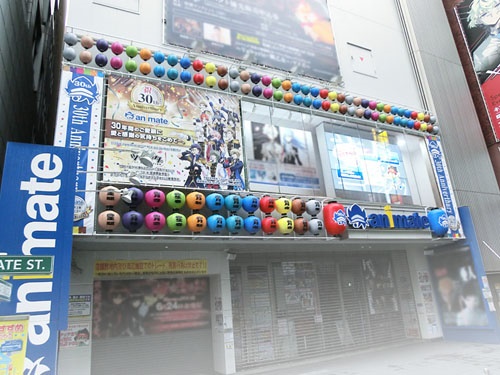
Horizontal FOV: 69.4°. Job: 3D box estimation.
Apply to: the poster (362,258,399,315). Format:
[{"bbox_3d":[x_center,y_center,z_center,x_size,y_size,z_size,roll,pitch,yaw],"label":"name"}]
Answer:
[{"bbox_3d":[4.285,3.184,11.840,1.260,1.730,0.020,4,-19,-25],"label":"poster"}]

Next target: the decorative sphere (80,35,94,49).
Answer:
[{"bbox_3d":[-3.781,-3.364,8.422,0.280,0.295,0.280,5,-20,-26],"label":"decorative sphere"}]

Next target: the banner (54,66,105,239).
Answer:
[{"bbox_3d":[-3.195,-0.754,6.791,0.704,3.302,0.060,4,-19,-26],"label":"banner"}]

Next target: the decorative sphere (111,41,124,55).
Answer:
[{"bbox_3d":[-2.829,-2.970,7.702,0.240,0.245,0.240,4,-19,-25],"label":"decorative sphere"}]

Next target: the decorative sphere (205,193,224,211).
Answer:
[{"bbox_3d":[-0.730,0.316,7.614,0.370,0.380,0.370,-4,-17,-1],"label":"decorative sphere"}]

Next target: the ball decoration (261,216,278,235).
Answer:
[{"bbox_3d":[0.497,0.955,9.060,0.425,0.450,0.425,-4,-18,-1],"label":"ball decoration"}]

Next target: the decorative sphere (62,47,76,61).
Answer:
[{"bbox_3d":[-4.066,-2.996,8.136,0.280,0.295,0.280,5,-20,-26],"label":"decorative sphere"}]

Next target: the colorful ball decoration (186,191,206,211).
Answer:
[{"bbox_3d":[-1.112,0.262,7.463,0.390,0.410,0.390,4,-19,-26],"label":"colorful ball decoration"}]

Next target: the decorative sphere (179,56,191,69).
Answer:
[{"bbox_3d":[-1.491,-2.880,8.345,0.240,0.245,0.240,4,-19,-25],"label":"decorative sphere"}]

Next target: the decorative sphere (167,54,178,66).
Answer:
[{"bbox_3d":[-1.760,-2.898,8.215,0.240,0.245,0.240,4,-19,-25],"label":"decorative sphere"}]

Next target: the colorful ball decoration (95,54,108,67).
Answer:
[{"bbox_3d":[-3.293,-2.822,8.034,0.258,0.281,0.258,4,-19,-25],"label":"colorful ball decoration"}]

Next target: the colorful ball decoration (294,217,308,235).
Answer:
[{"bbox_3d":[1.296,0.970,9.016,0.404,0.448,0.404,4,-19,-25],"label":"colorful ball decoration"}]

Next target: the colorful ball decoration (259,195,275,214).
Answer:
[{"bbox_3d":[0.397,0.397,8.201,0.390,0.410,0.390,-4,-17,-1],"label":"colorful ball decoration"}]

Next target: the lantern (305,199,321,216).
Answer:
[{"bbox_3d":[1.657,0.535,9.348,0.404,0.448,0.404,4,-19,-25],"label":"lantern"}]

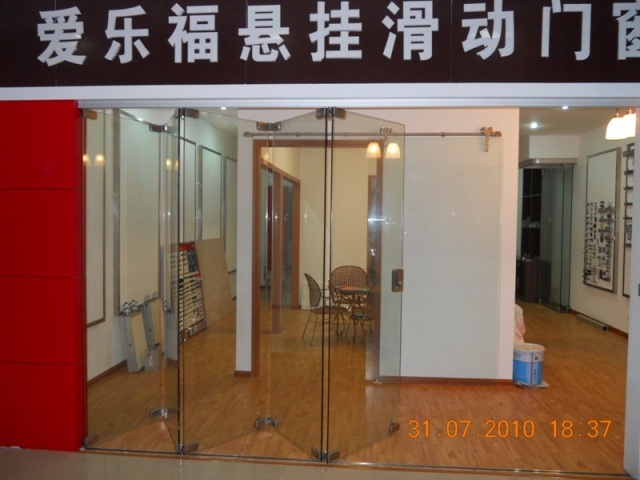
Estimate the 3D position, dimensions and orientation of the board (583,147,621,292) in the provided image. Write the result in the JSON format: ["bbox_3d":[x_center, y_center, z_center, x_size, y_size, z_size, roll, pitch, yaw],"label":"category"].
[{"bbox_3d":[4.204,-0.290,7.735,0.057,2.047,0.960,1,2,5],"label":"board"}]

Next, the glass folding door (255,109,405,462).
[{"bbox_3d":[0.092,0.283,3.524,0.978,2.228,0.555,1,2,5],"label":"glass folding door"}]

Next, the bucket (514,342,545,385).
[{"bbox_3d":[2.034,1.210,5.031,0.310,0.333,0.310,1,2,5],"label":"bucket"}]

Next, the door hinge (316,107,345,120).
[{"bbox_3d":[0.070,-0.800,3.269,0.197,0.061,0.102,1,2,5],"label":"door hinge"}]

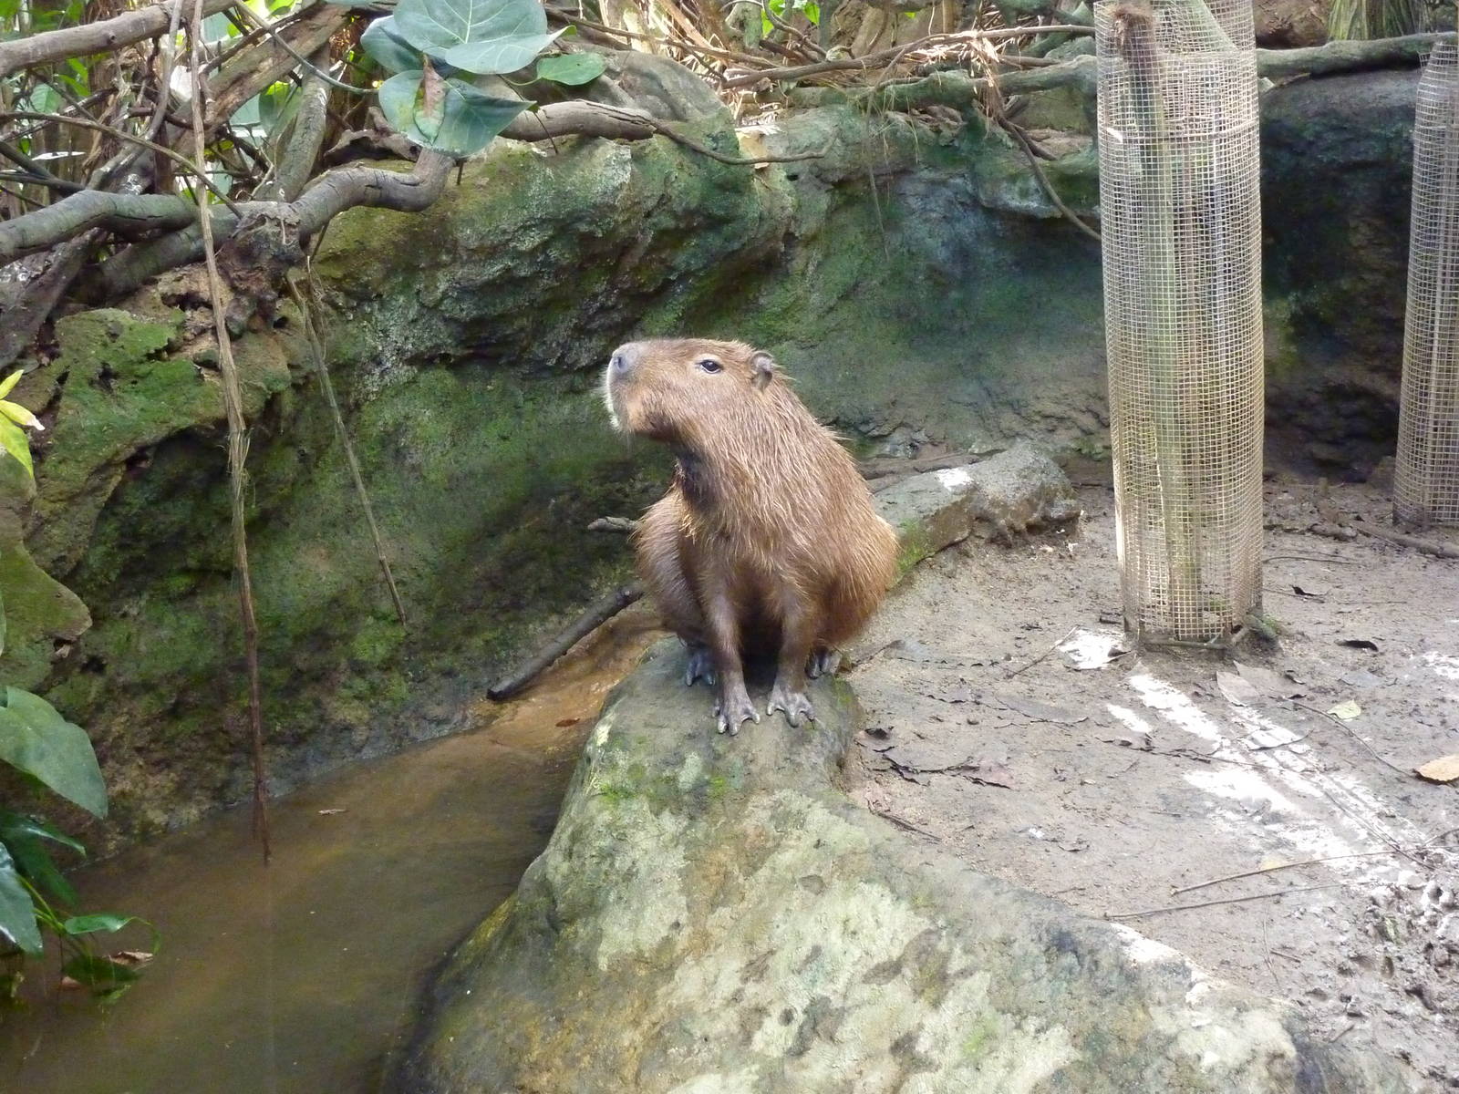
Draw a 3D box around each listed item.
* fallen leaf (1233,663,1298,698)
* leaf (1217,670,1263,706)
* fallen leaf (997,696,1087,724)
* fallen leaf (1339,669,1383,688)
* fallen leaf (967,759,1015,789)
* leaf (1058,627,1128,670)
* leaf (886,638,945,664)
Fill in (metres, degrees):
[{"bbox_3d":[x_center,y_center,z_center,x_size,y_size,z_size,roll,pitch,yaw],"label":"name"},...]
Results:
[{"bbox_3d":[0.865,0.214,3.759,0.078,0.018,0.164,-11,22,-23],"label":"fallen leaf"},{"bbox_3d":[0.813,0.227,3.725,0.067,0.020,0.139,-9,21,-18],"label":"leaf"},{"bbox_3d":[0.488,0.259,3.674,0.163,0.015,0.054,17,27,41],"label":"fallen leaf"},{"bbox_3d":[1.024,0.214,3.755,0.067,0.012,0.065,-18,25,-37],"label":"fallen leaf"},{"bbox_3d":[0.403,0.339,3.453,0.083,0.020,0.069,13,25,35],"label":"fallen leaf"},{"bbox_3d":[0.607,0.171,3.889,0.110,0.025,0.182,11,23,30],"label":"leaf"},{"bbox_3d":[0.314,0.180,3.906,0.079,0.015,0.119,-19,26,-38],"label":"leaf"}]

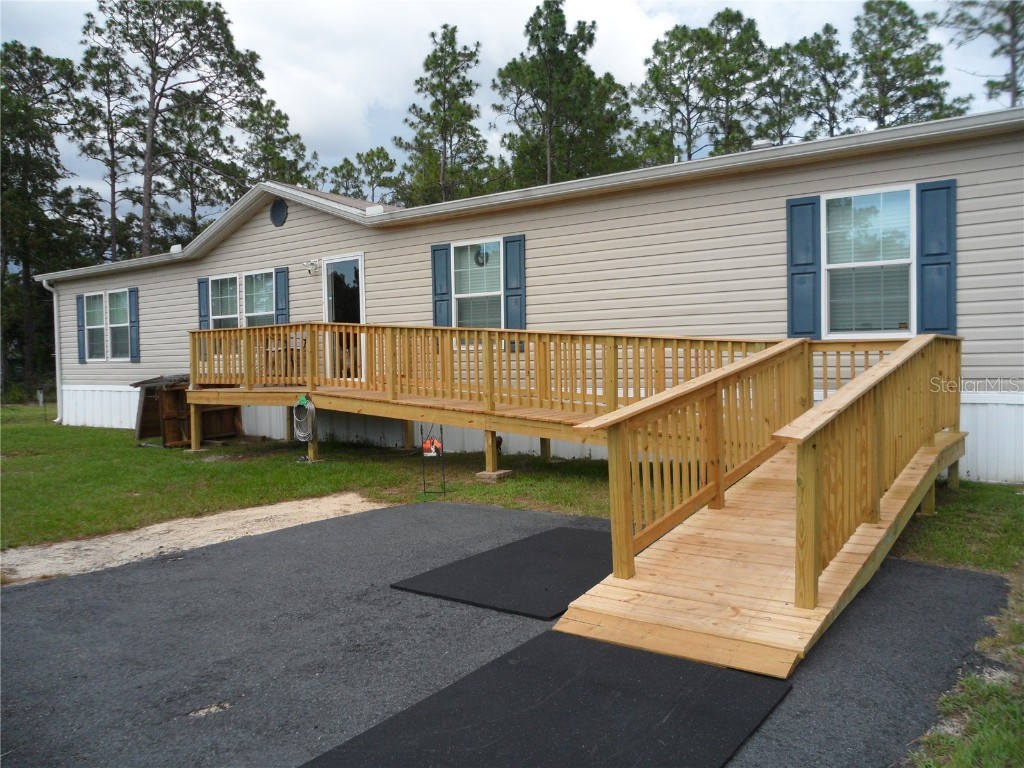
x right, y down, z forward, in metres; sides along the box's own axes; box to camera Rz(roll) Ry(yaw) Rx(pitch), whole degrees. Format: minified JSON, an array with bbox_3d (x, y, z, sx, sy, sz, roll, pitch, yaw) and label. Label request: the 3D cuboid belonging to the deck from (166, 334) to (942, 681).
[{"bbox_3d":[-1.401,0.139,8.399,10.270,1.820,5.880,0,2,36],"label":"deck"}]

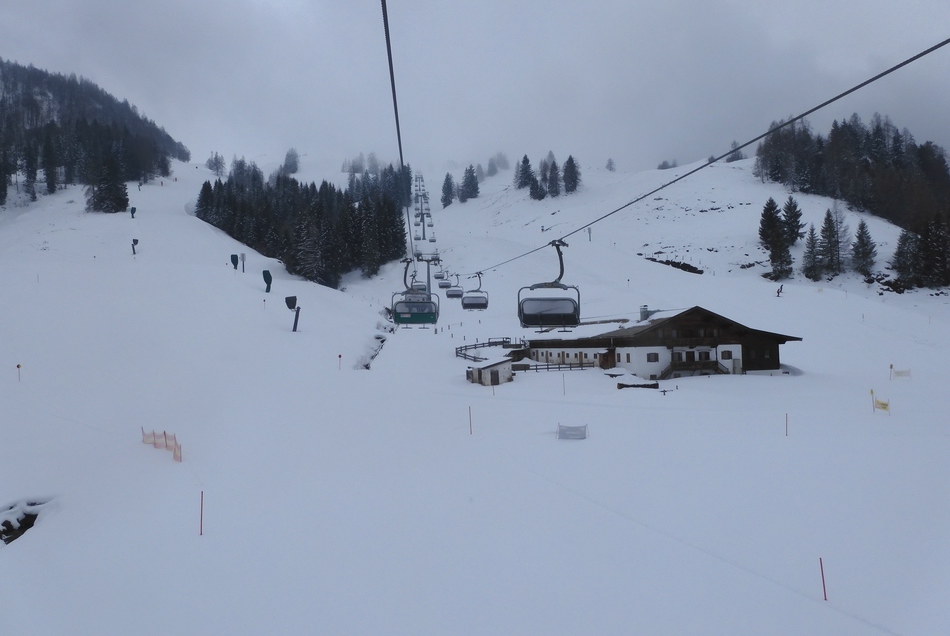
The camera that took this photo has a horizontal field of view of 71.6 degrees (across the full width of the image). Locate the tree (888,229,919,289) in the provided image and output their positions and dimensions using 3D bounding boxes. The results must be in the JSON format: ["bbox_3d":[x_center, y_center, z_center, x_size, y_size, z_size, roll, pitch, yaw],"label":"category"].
[{"bbox_3d":[98.910,-13.965,152.000,6.440,13.390,6.440,-1,-2,0],"label":"tree"}]

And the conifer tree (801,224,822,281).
[{"bbox_3d":[84.317,-16.412,165.000,5.240,14.030,5.240,-3,-2,27],"label":"conifer tree"}]

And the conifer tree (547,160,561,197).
[{"bbox_3d":[43.512,-77.323,365.000,7.370,19.950,7.370,-2,-2,7],"label":"conifer tree"}]

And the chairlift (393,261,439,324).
[{"bbox_3d":[-2.955,-1.266,32.700,2.350,3.350,1.400,-1,-2,-5],"label":"chairlift"}]

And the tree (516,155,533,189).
[{"bbox_3d":[23.904,-70.747,318.000,7.190,16.420,7.190,-1,-2,0],"label":"tree"}]

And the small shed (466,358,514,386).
[{"bbox_3d":[1.897,6.806,83.300,3.900,3.300,5.600,-1,-3,-17],"label":"small shed"}]

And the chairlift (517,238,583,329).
[{"bbox_3d":[2.817,-1.229,24.900,2.350,3.350,1.400,-1,-2,-5],"label":"chairlift"}]

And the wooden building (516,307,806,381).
[{"bbox_3d":[26.057,3.553,102.394,24.300,9.820,40.000,-1,-2,-15],"label":"wooden building"}]

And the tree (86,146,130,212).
[{"bbox_3d":[-99.610,-37.438,178.000,10.110,17.840,10.110,-1,-2,0],"label":"tree"}]

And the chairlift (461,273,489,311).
[{"bbox_3d":[0.019,-2.447,61.500,2.500,3.700,1.600,-1,-2,-5],"label":"chairlift"}]

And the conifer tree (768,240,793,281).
[{"bbox_3d":[70.749,-13.273,152.000,5.580,9.230,5.580,-1,-2,0],"label":"conifer tree"}]

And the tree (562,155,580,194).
[{"bbox_3d":[45.722,-68.465,312.000,7.930,18.000,7.930,-1,-2,0],"label":"tree"}]

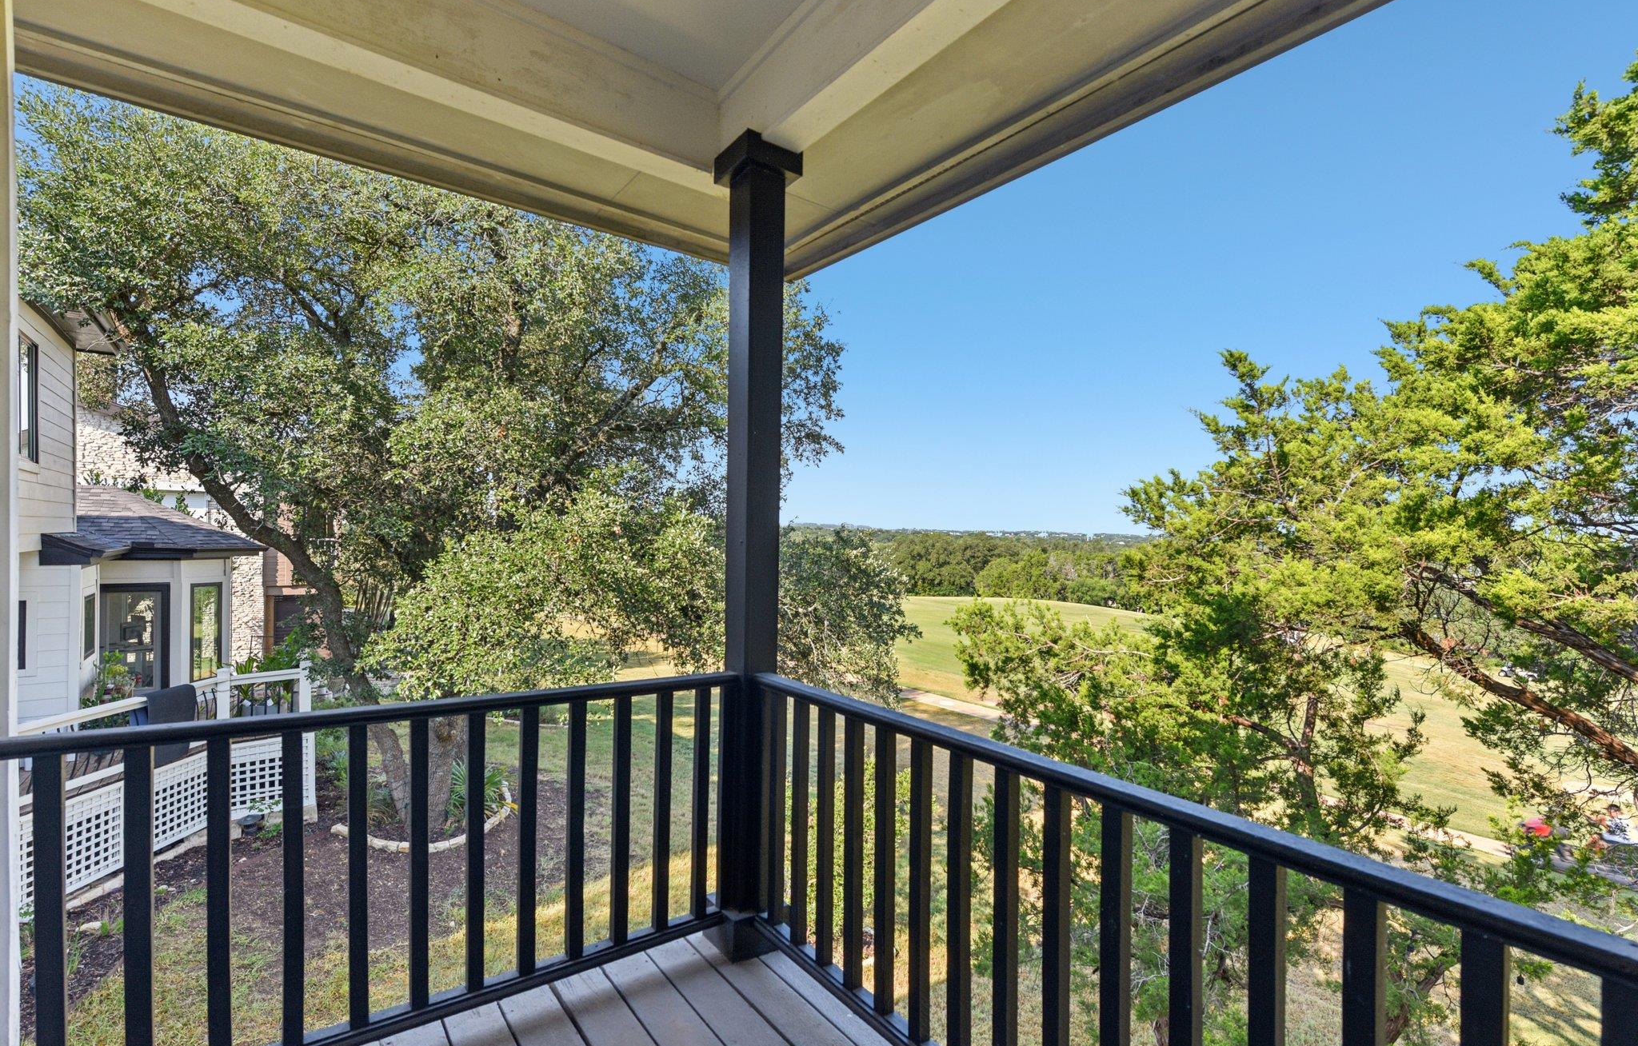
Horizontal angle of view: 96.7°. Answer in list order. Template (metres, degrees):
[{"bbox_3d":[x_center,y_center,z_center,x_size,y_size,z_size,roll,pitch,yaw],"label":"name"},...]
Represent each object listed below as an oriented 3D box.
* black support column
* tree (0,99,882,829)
[{"bbox_3d":[-0.232,0.070,2.531,0.215,2.720,0.215,1,-1,-37],"label":"black support column"},{"bbox_3d":[-5.100,-1.000,10.500,11.500,11.000,10.000,1,-1,0],"label":"tree"}]

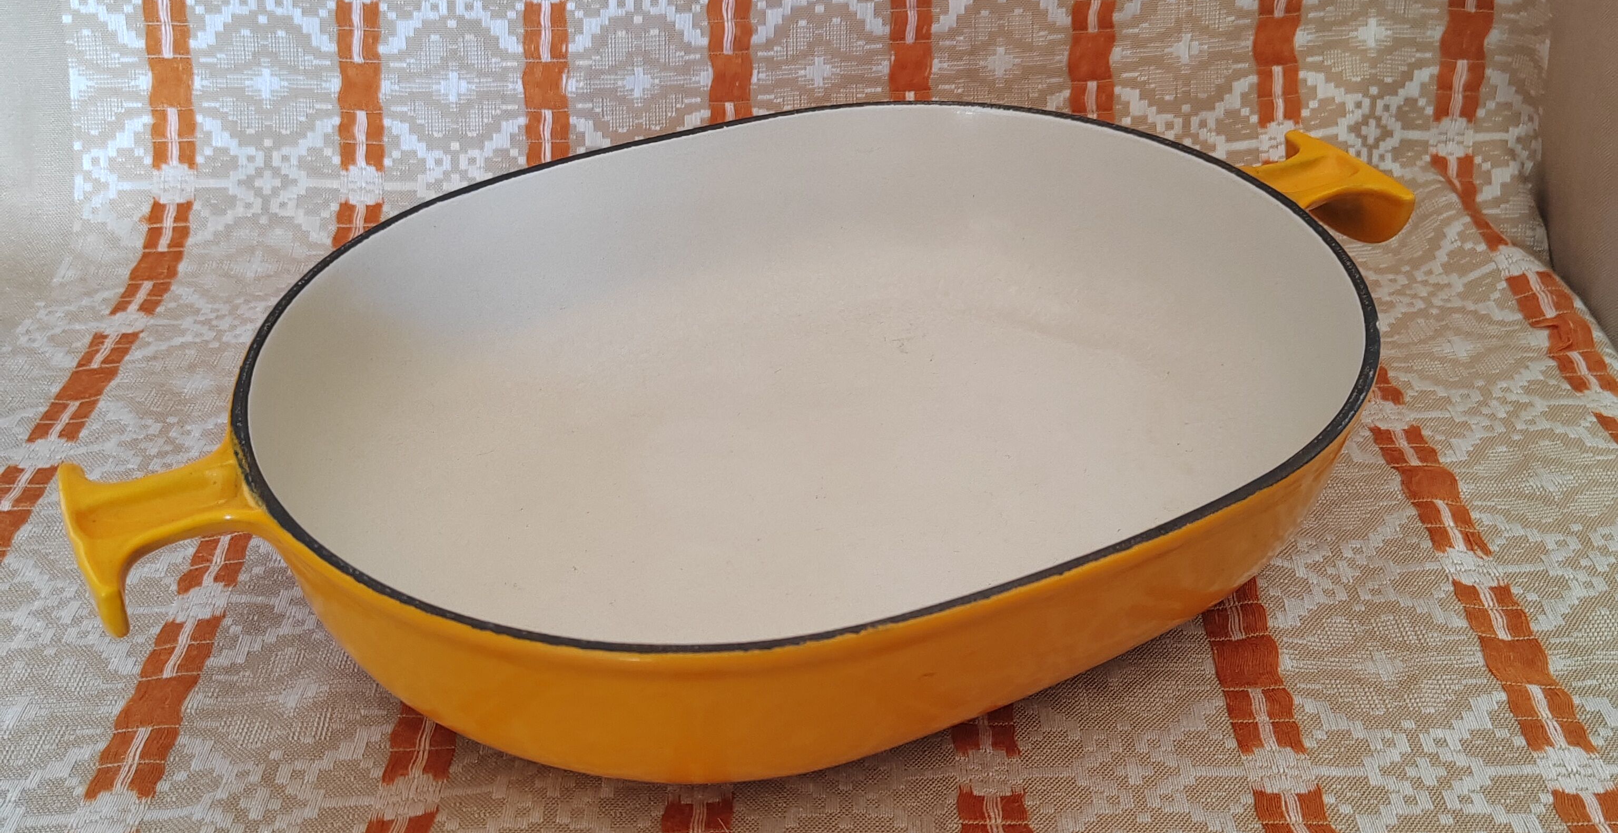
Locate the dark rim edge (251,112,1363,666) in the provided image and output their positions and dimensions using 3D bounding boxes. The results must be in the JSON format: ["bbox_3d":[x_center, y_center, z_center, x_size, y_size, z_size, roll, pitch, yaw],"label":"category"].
[{"bbox_3d":[0.005,-0.027,0.477,0.323,0.010,0.248,-17,39,-23],"label":"dark rim edge"}]

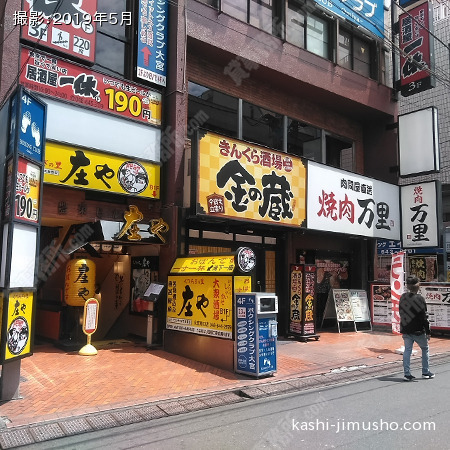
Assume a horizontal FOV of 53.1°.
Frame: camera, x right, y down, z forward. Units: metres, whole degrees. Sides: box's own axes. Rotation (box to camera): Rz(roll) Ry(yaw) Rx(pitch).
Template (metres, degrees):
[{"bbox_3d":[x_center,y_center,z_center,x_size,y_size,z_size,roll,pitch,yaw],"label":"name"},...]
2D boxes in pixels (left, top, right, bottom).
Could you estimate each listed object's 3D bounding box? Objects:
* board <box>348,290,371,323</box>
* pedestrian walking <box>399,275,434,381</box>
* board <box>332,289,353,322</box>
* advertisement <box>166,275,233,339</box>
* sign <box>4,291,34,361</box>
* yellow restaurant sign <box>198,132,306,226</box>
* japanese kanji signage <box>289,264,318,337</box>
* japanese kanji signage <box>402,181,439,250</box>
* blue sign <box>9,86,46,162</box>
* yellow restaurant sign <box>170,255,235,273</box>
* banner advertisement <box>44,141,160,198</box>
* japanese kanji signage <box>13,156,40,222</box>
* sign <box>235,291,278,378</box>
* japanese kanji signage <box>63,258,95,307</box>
[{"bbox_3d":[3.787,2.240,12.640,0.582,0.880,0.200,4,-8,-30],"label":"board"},{"bbox_3d":[3.122,1.672,7.438,0.380,1.670,0.470,5,-8,-35],"label":"pedestrian walking"},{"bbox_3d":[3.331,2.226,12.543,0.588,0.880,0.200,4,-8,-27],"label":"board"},{"bbox_3d":[-0.504,1.528,8.602,0.090,1.120,2.070,6,-10,-40],"label":"advertisement"},{"bbox_3d":[-2.617,1.256,5.729,0.100,0.860,0.540,-1,-7,9],"label":"sign"},{"bbox_3d":[0.812,-1.058,11.530,3.840,1.950,0.200,6,-9,-41],"label":"yellow restaurant sign"},{"bbox_3d":[2.030,1.984,11.725,0.500,1.860,0.480,6,-10,-40],"label":"japanese kanji signage"},{"bbox_3d":[6.243,-0.273,14.310,0.270,2.000,1.160,6,-10,-40],"label":"japanese kanji signage"},{"bbox_3d":[-2.770,-1.373,6.397,0.100,0.880,0.640,-1,-7,8],"label":"blue sign"},{"bbox_3d":[-0.387,0.764,8.647,0.090,0.320,1.950,30,-24,-34],"label":"yellow restaurant sign"},{"bbox_3d":[-2.389,-0.982,8.292,2.775,0.719,0.150,7,-9,-42],"label":"banner advertisement"},{"bbox_3d":[-2.776,-0.451,6.274,0.100,0.860,0.580,-1,-7,8],"label":"japanese kanji signage"},{"bbox_3d":[0.548,1.850,7.742,0.485,1.360,0.580,7,-9,-42],"label":"sign"},{"bbox_3d":[-2.821,1.123,8.800,0.570,0.940,0.570,5,-8,-34],"label":"japanese kanji signage"}]

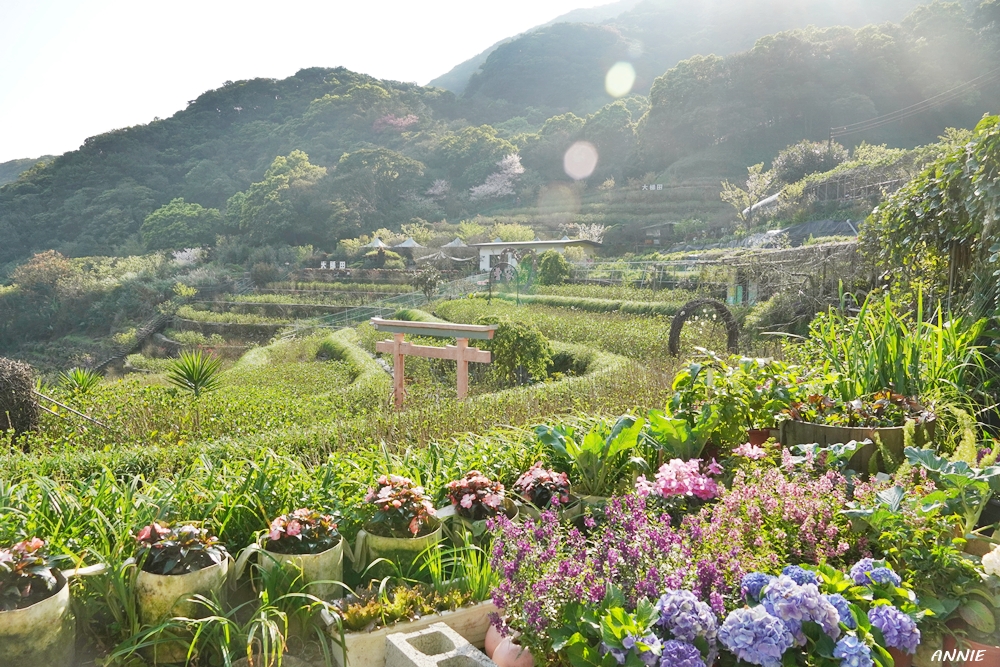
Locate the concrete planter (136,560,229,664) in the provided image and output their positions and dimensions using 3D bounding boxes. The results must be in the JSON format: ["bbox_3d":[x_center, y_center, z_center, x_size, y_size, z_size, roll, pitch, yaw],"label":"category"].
[{"bbox_3d":[-1.138,0.951,2.691,0.310,0.310,0.310,0,4,0],"label":"concrete planter"}]

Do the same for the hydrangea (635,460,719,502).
[{"bbox_3d":[0.781,0.642,3.300,0.350,0.190,0.280,0,4,0],"label":"hydrangea"}]

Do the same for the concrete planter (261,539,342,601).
[{"bbox_3d":[-0.709,0.881,2.680,0.310,0.300,0.310,-1,3,-15],"label":"concrete planter"}]

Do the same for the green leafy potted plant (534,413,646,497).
[{"bbox_3d":[0.422,0.574,3.500,0.520,0.400,0.480,0,3,7],"label":"green leafy potted plant"}]

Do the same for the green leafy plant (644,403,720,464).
[{"bbox_3d":[0.932,0.523,3.850,0.400,0.350,0.400,1,3,14],"label":"green leafy plant"}]

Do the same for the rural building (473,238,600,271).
[{"bbox_3d":[3.600,-7.277,70.700,11.800,2.900,5.400,3,5,37],"label":"rural building"}]

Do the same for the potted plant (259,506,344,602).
[{"bbox_3d":[-0.736,0.845,2.786,0.310,0.390,0.310,0,4,0],"label":"potted plant"}]

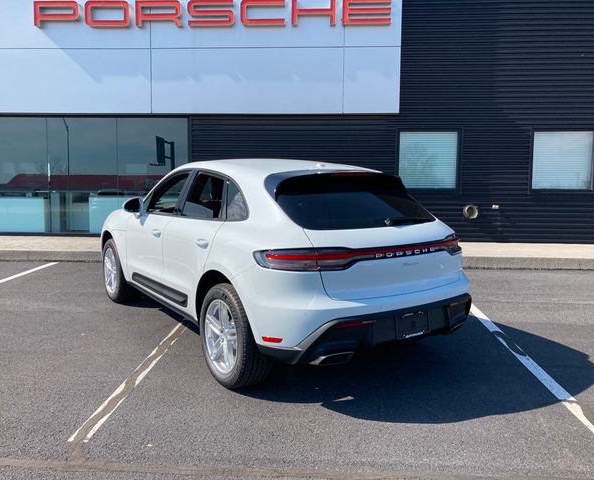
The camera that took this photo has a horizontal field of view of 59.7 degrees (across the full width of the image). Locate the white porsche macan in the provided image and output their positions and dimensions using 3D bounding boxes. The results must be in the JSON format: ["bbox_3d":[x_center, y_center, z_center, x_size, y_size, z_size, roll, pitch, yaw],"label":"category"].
[{"bbox_3d":[-0.578,0.033,5.263,1.960,1.610,4.700,-5,10,-34],"label":"white porsche macan"}]

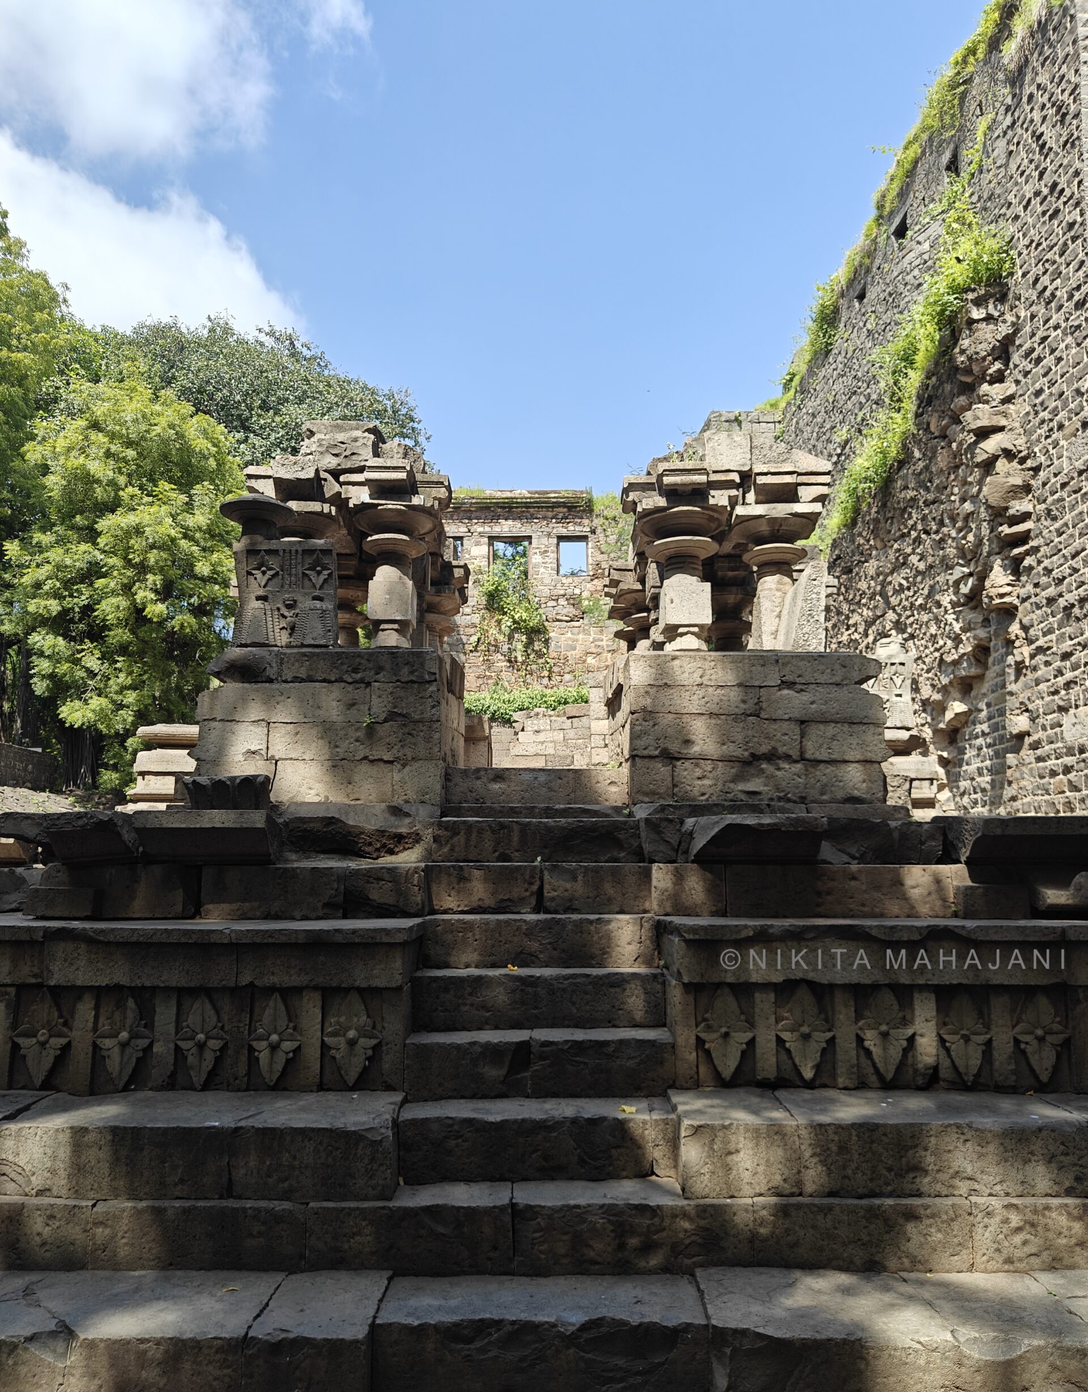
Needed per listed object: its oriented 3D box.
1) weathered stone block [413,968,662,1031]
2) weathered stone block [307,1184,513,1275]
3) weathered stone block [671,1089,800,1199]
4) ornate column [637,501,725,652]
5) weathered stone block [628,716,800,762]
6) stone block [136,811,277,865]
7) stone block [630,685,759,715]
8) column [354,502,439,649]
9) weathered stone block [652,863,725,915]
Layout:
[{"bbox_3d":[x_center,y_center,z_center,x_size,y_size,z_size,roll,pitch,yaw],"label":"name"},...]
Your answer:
[{"bbox_3d":[-0.020,1.249,4.179,1.009,0.214,0.294,0,-7,0],"label":"weathered stone block"},{"bbox_3d":[-0.462,1.898,3.641,0.714,0.232,0.300,0,-5,1],"label":"weathered stone block"},{"bbox_3d":[0.702,1.657,3.735,0.418,0.253,0.380,0,-5,1],"label":"weathered stone block"},{"bbox_3d":[0.741,-0.631,5.391,0.441,0.813,0.441,0,-5,1],"label":"ornate column"},{"bbox_3d":[0.890,0.244,5.409,0.886,0.236,0.378,0,-7,0],"label":"weathered stone block"},{"bbox_3d":[-1.459,0.613,4.480,0.574,0.221,0.380,0,-5,1],"label":"stone block"},{"bbox_3d":[0.767,0.039,5.293,0.649,0.147,0.420,0,-5,1],"label":"stone block"},{"bbox_3d":[-0.833,-0.630,5.669,0.462,0.894,0.462,0,-7,0],"label":"column"},{"bbox_3d":[0.650,0.892,4.679,0.328,0.223,0.336,0,-7,0],"label":"weathered stone block"}]

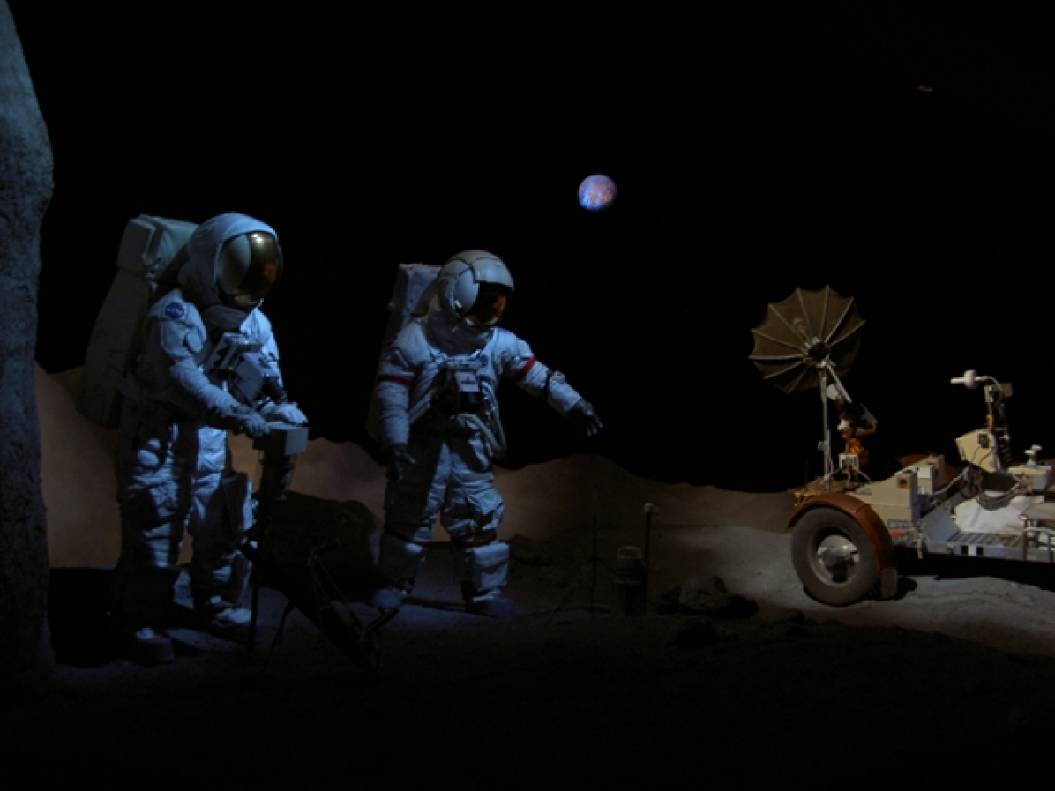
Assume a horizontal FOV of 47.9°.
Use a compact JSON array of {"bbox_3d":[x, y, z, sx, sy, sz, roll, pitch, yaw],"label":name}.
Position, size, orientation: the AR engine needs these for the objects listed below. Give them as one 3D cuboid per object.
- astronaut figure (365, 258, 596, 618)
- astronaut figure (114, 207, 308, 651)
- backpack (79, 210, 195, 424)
[{"bbox_3d":[-0.285,0.185,6.230,1.030,1.850,0.820,-1,2,-27],"label":"astronaut figure"},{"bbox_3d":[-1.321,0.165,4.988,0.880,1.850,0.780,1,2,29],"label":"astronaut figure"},{"bbox_3d":[-1.612,-0.300,5.183,0.300,0.900,0.500,20,11,27],"label":"backpack"}]

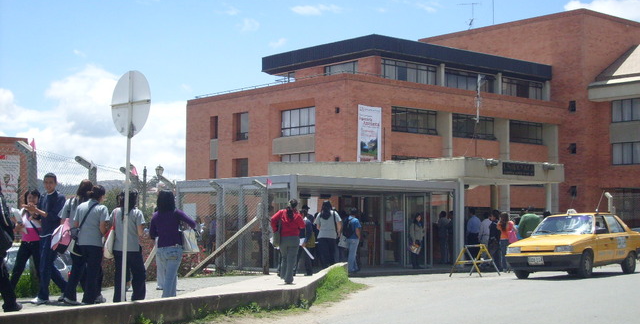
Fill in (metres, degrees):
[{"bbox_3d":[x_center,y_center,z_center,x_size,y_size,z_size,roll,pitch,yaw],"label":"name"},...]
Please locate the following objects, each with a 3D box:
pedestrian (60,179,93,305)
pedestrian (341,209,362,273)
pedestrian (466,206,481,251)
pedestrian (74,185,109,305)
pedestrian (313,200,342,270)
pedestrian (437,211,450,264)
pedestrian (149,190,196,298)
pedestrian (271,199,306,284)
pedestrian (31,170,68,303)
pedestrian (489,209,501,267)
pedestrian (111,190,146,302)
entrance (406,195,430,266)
[{"bbox_3d":[-3.318,1.084,13.100,0.500,1.683,0.380,-1,-4,14],"label":"pedestrian"},{"bbox_3d":[0.858,2.039,25.000,0.500,1.669,0.360,-3,-5,37],"label":"pedestrian"},{"bbox_3d":[4.565,2.208,28.500,0.500,1.702,0.300,1,-4,-14],"label":"pedestrian"},{"bbox_3d":[-3.064,1.119,12.950,0.500,1.614,0.360,0,-4,7],"label":"pedestrian"},{"bbox_3d":[0.173,1.625,20.800,0.530,1.575,0.320,0,-4,-3],"label":"pedestrian"},{"bbox_3d":[3.892,2.389,30.300,0.500,1.658,0.320,-3,-5,37],"label":"pedestrian"},{"bbox_3d":[-2.155,1.209,14.000,0.600,1.596,0.360,0,-4,0],"label":"pedestrian"},{"bbox_3d":[-0.593,1.500,18.100,0.560,1.606,0.400,0,-4,6],"label":"pedestrian"},{"bbox_3d":[-3.636,1.030,12.900,0.500,1.759,0.420,-2,-5,34],"label":"pedestrian"},{"bbox_3d":[5.060,2.234,27.800,0.320,1.680,0.450,2,-4,-25],"label":"pedestrian"},{"bbox_3d":[-2.689,1.178,13.500,0.500,1.604,0.330,0,-4,1],"label":"pedestrian"},{"bbox_3d":[2.793,1.971,27.400,1.050,2.106,0.150,3,-5,-40],"label":"entrance"}]

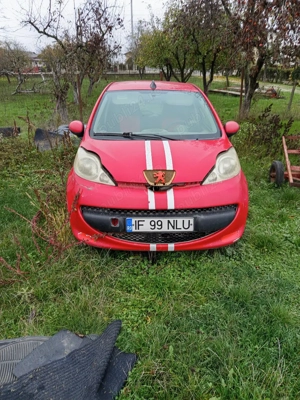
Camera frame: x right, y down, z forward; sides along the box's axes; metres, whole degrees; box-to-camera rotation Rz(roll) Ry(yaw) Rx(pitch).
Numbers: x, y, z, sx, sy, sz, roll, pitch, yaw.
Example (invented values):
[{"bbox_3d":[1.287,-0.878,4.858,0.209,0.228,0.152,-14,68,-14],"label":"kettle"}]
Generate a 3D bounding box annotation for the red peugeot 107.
[{"bbox_3d":[0.045,-0.737,3.550,1.670,1.465,3.430,-1,24,-1],"label":"red peugeot 107"}]

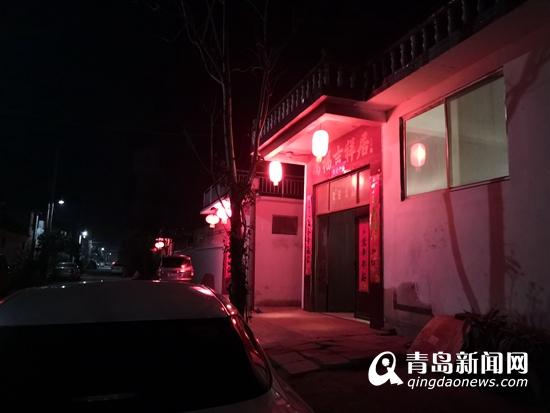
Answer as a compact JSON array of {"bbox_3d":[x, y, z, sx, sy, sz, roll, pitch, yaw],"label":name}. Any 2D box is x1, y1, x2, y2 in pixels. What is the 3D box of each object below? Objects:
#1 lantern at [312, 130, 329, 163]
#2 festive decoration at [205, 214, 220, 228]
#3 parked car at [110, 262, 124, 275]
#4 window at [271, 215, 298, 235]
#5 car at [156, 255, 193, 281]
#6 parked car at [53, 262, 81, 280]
[{"bbox_3d":[0.948,-1.259,8.900,0.350,0.660,0.350,2,-8,0],"label":"lantern"},{"bbox_3d":[-2.449,0.599,16.900,0.560,0.520,0.560,5,-9,-21],"label":"festive decoration"},{"bbox_3d":[-22.043,8.687,60.084,1.800,1.550,4.500,5,-9,-20],"label":"parked car"},{"bbox_3d":[0.325,0.589,13.300,0.850,0.580,0.100,5,-9,-21],"label":"window"},{"bbox_3d":[-5.459,3.525,23.144,1.770,1.720,4.500,4,-9,-15],"label":"car"},{"bbox_3d":[-18.834,5.849,39.169,1.770,1.480,4.600,4,-9,-17],"label":"parked car"}]

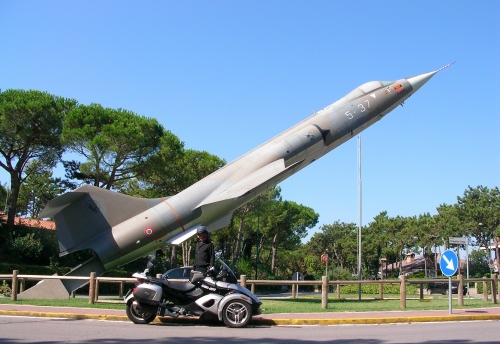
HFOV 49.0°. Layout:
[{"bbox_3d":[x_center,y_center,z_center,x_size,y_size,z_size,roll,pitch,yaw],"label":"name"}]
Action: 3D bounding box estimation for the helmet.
[{"bbox_3d":[-0.945,1.214,11.150,0.240,0.220,0.280,-2,-8,22],"label":"helmet"}]

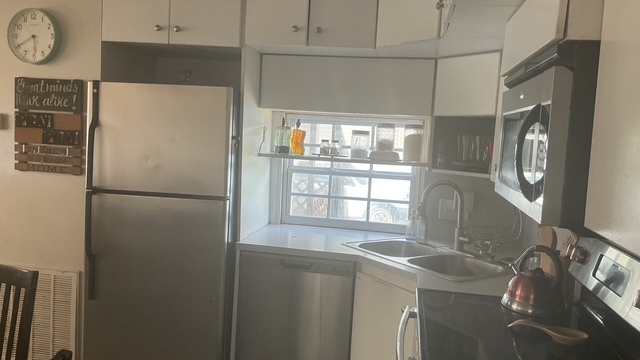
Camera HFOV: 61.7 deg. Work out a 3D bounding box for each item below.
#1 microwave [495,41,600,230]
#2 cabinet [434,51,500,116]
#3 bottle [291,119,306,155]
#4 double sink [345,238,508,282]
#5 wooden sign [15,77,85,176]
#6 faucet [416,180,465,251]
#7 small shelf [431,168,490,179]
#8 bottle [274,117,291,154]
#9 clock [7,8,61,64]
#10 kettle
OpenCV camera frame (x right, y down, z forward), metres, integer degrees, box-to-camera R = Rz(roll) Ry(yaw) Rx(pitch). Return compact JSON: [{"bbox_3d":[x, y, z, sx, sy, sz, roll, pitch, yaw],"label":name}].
[{"bbox_3d":[0.797,-0.123,1.611,0.391,0.431,0.738,4,5,9],"label":"microwave"},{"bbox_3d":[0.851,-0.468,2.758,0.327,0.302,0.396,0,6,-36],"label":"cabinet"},{"bbox_3d":[-0.124,-0.251,3.129,0.080,0.209,0.070,4,5,9],"label":"bottle"},{"bbox_3d":[0.540,0.475,2.748,0.545,0.180,0.833,0,6,-36],"label":"double sink"},{"bbox_3d":[-1.459,-0.289,2.892,0.395,0.503,0.025,4,5,9],"label":"wooden sign"},{"bbox_3d":[0.663,0.196,2.834,0.245,0.385,0.075,2,5,-13],"label":"faucet"},{"bbox_3d":[0.819,-0.032,2.780,0.297,0.024,0.396,0,6,-36],"label":"small shelf"},{"bbox_3d":[-0.212,-0.258,3.117,0.084,0.210,0.069,4,5,9],"label":"bottle"},{"bbox_3d":[-1.515,-0.757,2.853,0.287,0.287,0.050,4,5,9],"label":"clock"},{"bbox_3d":[0.765,0.348,1.911,0.213,0.223,0.218,-1,6,-39],"label":"kettle"}]

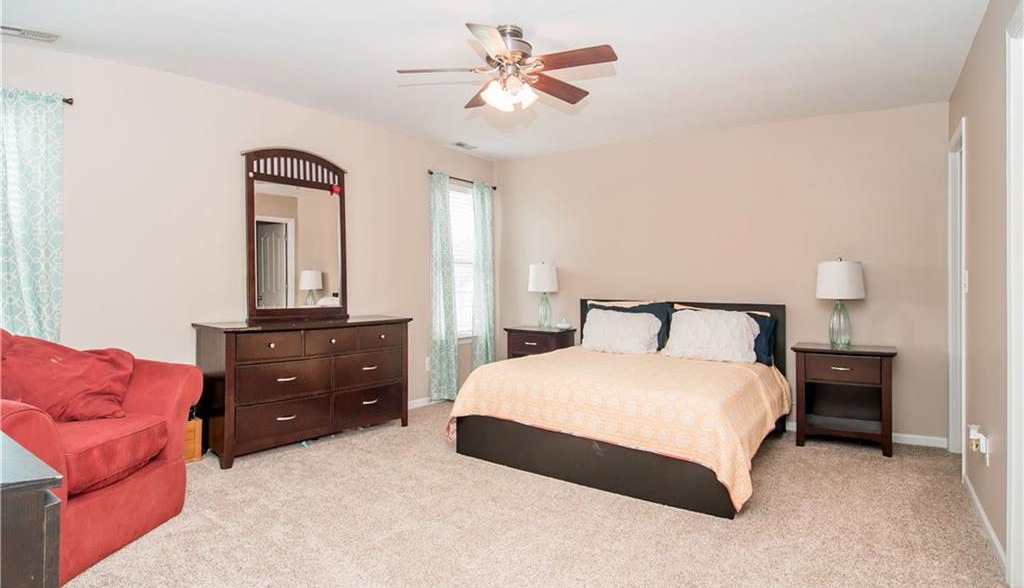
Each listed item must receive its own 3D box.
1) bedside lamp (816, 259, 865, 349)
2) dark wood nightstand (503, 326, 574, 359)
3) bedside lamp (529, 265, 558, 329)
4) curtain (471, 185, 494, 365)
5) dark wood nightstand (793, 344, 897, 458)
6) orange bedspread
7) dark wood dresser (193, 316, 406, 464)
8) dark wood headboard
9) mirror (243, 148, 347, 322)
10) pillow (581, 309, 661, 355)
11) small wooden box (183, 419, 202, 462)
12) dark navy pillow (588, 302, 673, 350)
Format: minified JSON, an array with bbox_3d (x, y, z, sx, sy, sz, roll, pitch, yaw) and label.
[{"bbox_3d":[2.410,0.068,3.550,0.310,0.660,0.310,0,1,37],"label":"bedside lamp"},{"bbox_3d":[0.315,0.738,5.200,0.630,0.715,0.420,0,1,37],"label":"dark wood nightstand"},{"bbox_3d":[0.321,0.010,4.845,0.296,0.653,0.296,0,2,4],"label":"bedside lamp"},{"bbox_3d":[-0.301,-0.029,5.029,0.092,2.183,0.275,2,3,40],"label":"curtain"},{"bbox_3d":[2.479,0.761,3.621,0.622,0.704,0.408,1,2,31],"label":"dark wood nightstand"},{"bbox_3d":[0.882,0.797,3.611,1.897,0.551,1.754,1,3,33],"label":"orange bedspread"},{"bbox_3d":[-1.516,0.670,3.753,0.470,0.900,1.510,0,1,38],"label":"dark wood dresser"},{"bbox_3d":[1.454,0.553,4.398,1.830,0.960,0.080,0,1,36],"label":"dark wood headboard"},{"bbox_3d":[-1.588,-0.423,3.550,0.071,1.193,0.734,2,3,40],"label":"mirror"},{"bbox_3d":[0.967,0.333,4.284,0.653,0.377,0.163,1,-29,33],"label":"pillow"},{"bbox_3d":[-2.223,0.992,3.234,0.180,0.270,0.210,0,1,38],"label":"small wooden box"},{"bbox_3d":[1.076,0.291,4.386,0.694,0.428,0.153,1,-19,33],"label":"dark navy pillow"}]

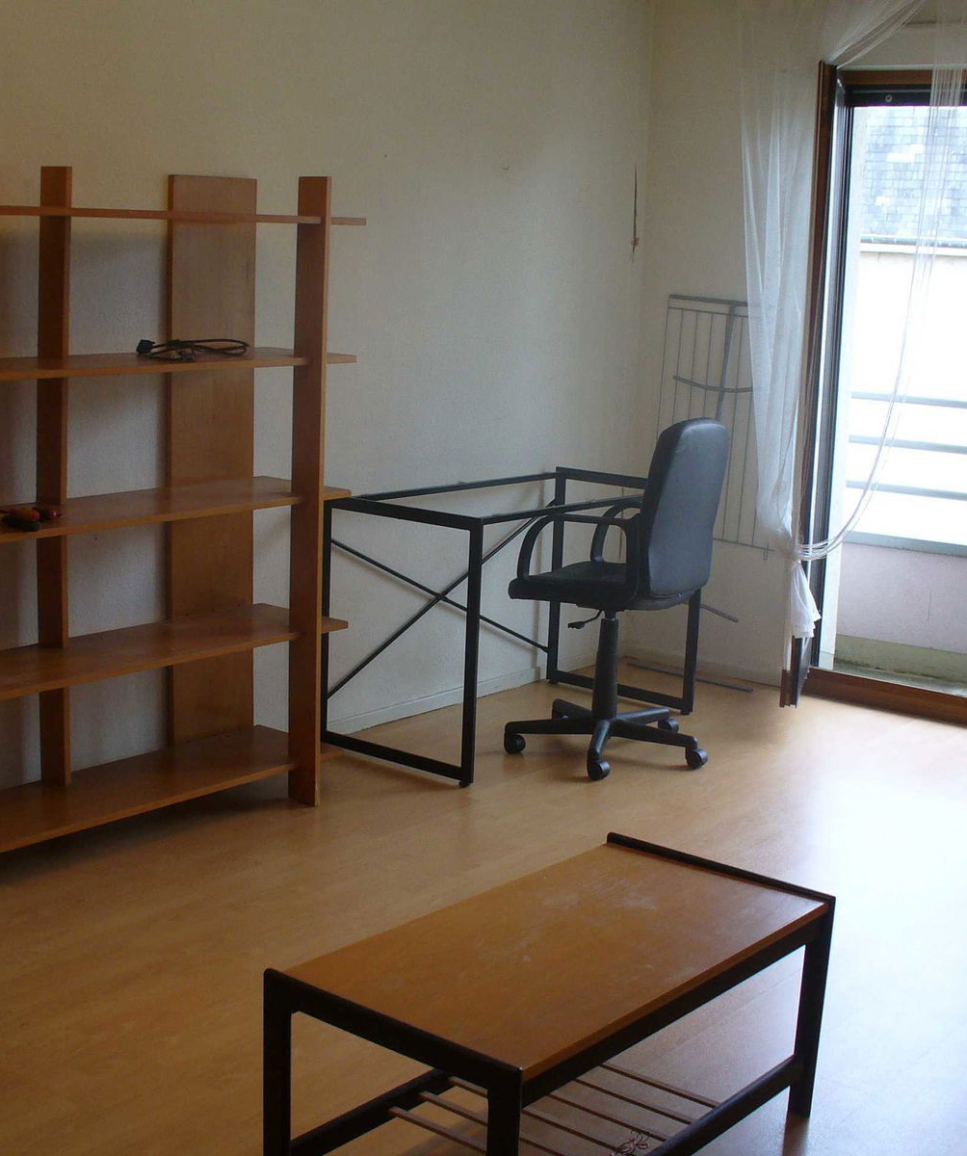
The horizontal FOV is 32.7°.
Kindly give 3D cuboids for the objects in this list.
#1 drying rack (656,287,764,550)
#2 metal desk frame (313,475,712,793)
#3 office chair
[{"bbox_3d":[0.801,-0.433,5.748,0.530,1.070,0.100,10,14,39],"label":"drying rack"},{"bbox_3d":[0.114,0.106,5.064,0.590,0.740,1.070,10,14,39],"label":"metal desk frame"},{"bbox_3d":[0.412,0.025,4.838,0.620,1.000,0.610,8,12,31],"label":"office chair"}]

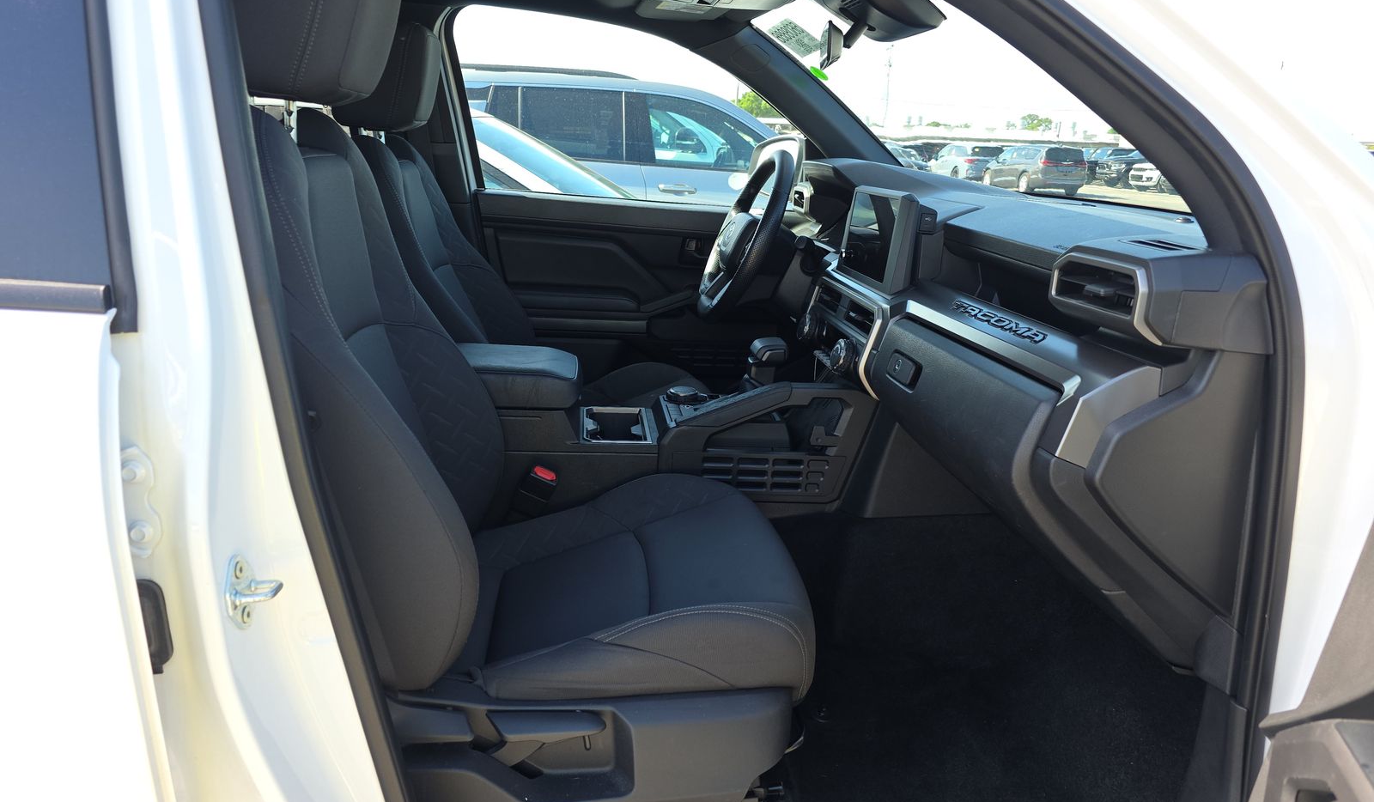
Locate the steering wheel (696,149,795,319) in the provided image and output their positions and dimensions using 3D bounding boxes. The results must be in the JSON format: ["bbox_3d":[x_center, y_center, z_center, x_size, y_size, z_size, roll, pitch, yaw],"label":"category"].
[{"bbox_3d":[0.121,-0.344,1.917,0.110,0.380,0.380,26,11,-15],"label":"steering wheel"}]

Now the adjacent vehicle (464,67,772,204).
[{"bbox_3d":[-0.772,-1.445,6.939,4.950,1.800,1.950,1,16,-9],"label":"adjacent vehicle"}]

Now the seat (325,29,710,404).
[{"bbox_3d":[-0.333,-0.197,1.895,0.800,1.060,0.550,1,16,-9],"label":"seat"}]

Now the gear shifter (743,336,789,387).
[{"bbox_3d":[0.139,-0.068,1.624,0.080,0.100,0.065,1,16,-9],"label":"gear shifter"}]

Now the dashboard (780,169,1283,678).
[{"bbox_3d":[0.444,-0.133,1.633,0.480,0.560,1.460,1,16,-9],"label":"dashboard"}]

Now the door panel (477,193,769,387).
[{"bbox_3d":[-0.041,-0.184,2.301,0.970,0.620,0.130,1,16,-9],"label":"door panel"}]

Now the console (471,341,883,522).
[{"bbox_3d":[-0.120,0.037,1.601,0.800,0.330,0.270,1,16,-9],"label":"console"}]

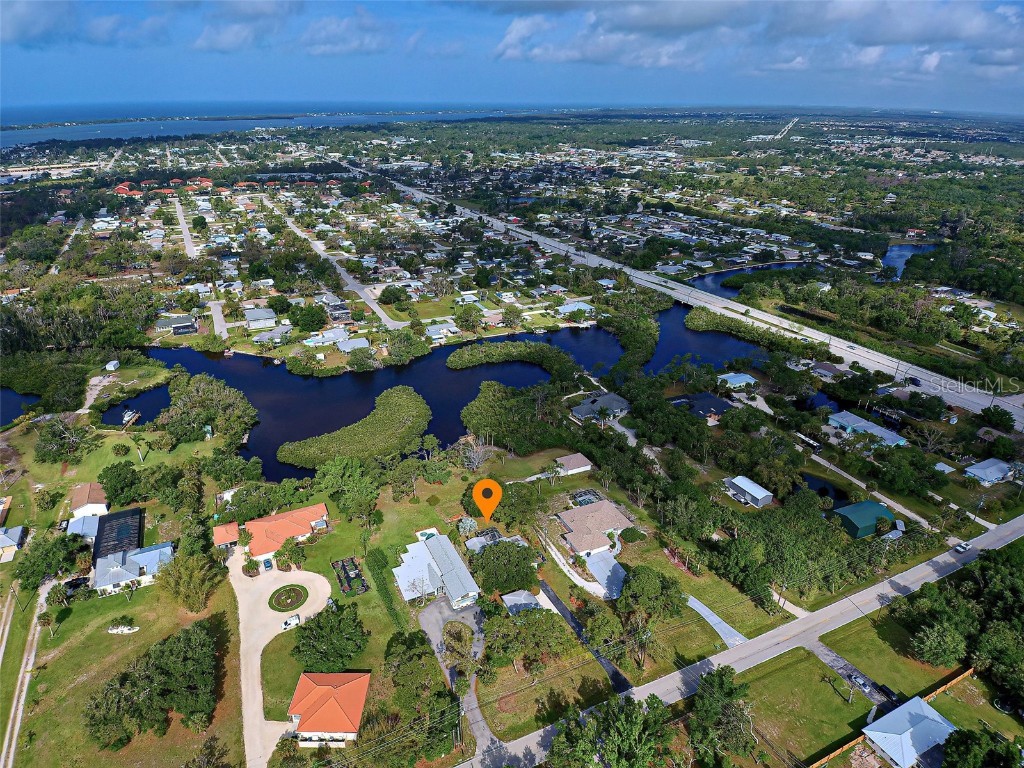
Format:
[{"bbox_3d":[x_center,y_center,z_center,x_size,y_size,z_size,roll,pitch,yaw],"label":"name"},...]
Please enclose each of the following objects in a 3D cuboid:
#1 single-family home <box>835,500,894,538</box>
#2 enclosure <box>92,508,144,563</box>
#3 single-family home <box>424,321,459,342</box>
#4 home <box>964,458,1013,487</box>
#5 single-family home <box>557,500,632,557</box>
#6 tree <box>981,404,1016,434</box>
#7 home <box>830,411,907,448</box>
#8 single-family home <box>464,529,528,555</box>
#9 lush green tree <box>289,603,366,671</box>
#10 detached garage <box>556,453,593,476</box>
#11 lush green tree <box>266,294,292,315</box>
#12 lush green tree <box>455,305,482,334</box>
[{"bbox_3d":[123.170,46.740,176.270,16.000,6.000,10.500,-10,31,-18],"label":"single-family home"},{"bbox_3d":[-119.720,46.760,154.100,10.330,3.500,19.500,-17,33,-28],"label":"enclosure"},{"bbox_3d":[-39.910,-30.280,292.890,16.740,4.200,15.260,-7,30,-13],"label":"single-family home"},{"bbox_3d":[190.170,34.360,200.950,16.500,5.000,8.800,-13,32,-23],"label":"home"},{"bbox_3d":[29.140,48.810,173.750,22.200,5.000,18.000,-13,32,-22],"label":"single-family home"},{"bbox_3d":[221.060,15.680,228.640,11.910,11.500,11.910,-22,36,-35],"label":"tree"},{"bbox_3d":[145.520,18.760,206.170,10.610,4.400,24.840,-15,33,-26],"label":"home"},{"bbox_3d":[-4.110,54.040,164.290,18.200,4.800,13.500,-12,32,-21],"label":"single-family home"},{"bbox_3d":[-48.440,67.650,134.300,19.640,9.980,19.640,0,29,0],"label":"lush green tree"},{"bbox_3d":[25.450,32.260,203.900,11.300,4.300,8.600,-11,31,-20],"label":"detached garage"},{"bbox_3d":[-161.650,-55.330,349.870,16.730,12.000,16.730,-13,32,-23],"label":"lush green tree"},{"bbox_3d":[-25.870,-38.650,299.040,16.000,13.000,15.000,-2,29,-5],"label":"lush green tree"}]

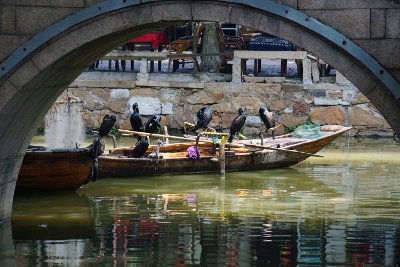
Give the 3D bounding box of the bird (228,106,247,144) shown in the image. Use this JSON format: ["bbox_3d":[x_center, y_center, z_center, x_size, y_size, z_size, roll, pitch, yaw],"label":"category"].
[{"bbox_3d":[0.626,-0.150,37.500,0.310,0.600,0.200,0,3,-8],"label":"bird"}]

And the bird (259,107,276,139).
[{"bbox_3d":[1.133,-0.185,37.700,0.290,0.530,0.200,2,4,35],"label":"bird"}]

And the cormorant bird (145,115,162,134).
[{"bbox_3d":[-0.770,-0.116,37.200,0.300,0.420,0.220,1,3,12],"label":"cormorant bird"}]

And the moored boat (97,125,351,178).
[{"bbox_3d":[0.240,0.314,37.075,4.650,0.750,1.200,-2,4,-26],"label":"moored boat"}]

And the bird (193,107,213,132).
[{"bbox_3d":[0.042,-0.233,37.400,0.330,0.440,0.240,0,3,-5],"label":"bird"}]

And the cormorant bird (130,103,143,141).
[{"bbox_3d":[-1.046,-0.198,37.000,0.200,0.630,0.270,1,3,10],"label":"cormorant bird"}]

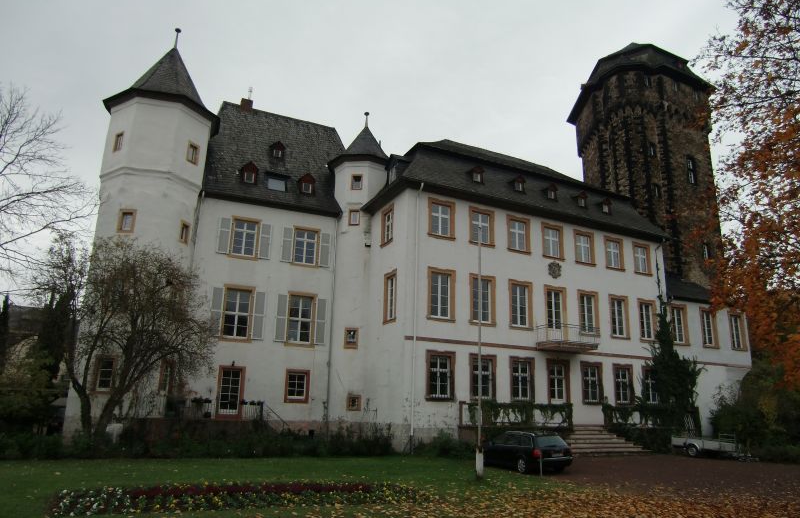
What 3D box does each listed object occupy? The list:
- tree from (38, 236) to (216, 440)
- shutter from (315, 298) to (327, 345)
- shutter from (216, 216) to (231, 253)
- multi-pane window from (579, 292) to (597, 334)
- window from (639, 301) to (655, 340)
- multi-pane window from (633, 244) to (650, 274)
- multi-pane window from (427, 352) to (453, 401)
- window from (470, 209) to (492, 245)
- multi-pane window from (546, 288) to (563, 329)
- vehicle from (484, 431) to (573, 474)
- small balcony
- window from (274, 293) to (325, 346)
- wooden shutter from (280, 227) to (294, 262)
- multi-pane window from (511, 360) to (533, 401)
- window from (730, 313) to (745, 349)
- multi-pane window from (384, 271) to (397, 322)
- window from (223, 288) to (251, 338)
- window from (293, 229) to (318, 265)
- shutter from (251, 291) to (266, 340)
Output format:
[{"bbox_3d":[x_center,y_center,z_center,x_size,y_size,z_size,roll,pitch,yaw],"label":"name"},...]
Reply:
[{"bbox_3d":[-11.990,3.545,24.378,7.000,9.025,6.600,8,-16,-25],"label":"tree"},{"bbox_3d":[-4.297,3.409,30.123,0.516,2.551,0.070,8,-15,-25],"label":"shutter"},{"bbox_3d":[-10.447,-1.374,33.020,0.683,2.193,0.080,8,-16,-23],"label":"shutter"},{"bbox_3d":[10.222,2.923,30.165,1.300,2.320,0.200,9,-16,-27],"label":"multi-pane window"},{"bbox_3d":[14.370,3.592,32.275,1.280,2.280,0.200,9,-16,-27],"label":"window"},{"bbox_3d":[15.738,-0.031,36.143,1.461,1.784,0.180,9,-16,-27],"label":"multi-pane window"},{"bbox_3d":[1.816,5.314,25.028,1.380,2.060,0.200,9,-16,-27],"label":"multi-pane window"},{"bbox_3d":[4.449,-1.717,30.261,1.392,1.808,0.180,9,-16,-27],"label":"window"},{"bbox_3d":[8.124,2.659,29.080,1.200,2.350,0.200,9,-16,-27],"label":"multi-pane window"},{"bbox_3d":[4.993,7.767,22.548,1.790,1.460,4.700,6,-16,-19],"label":"vehicle"},{"bbox_3d":[8.877,4.301,29.730,2.750,1.220,1.500,9,-15,-25],"label":"small balcony"},{"bbox_3d":[-5.307,3.269,29.708,2.573,2.632,0.200,8,-15,-25],"label":"window"},{"bbox_3d":[-6.985,-0.893,34.517,0.674,2.262,0.080,8,-16,-23],"label":"wooden shutter"},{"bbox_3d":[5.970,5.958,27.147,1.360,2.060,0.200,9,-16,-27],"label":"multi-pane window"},{"bbox_3d":[24.073,5.169,39.565,1.152,2.422,0.180,9,-16,-27],"label":"window"},{"bbox_3d":[-0.508,2.009,29.613,0.200,2.500,1.280,9,-15,-25],"label":"multi-pane window"},{"bbox_3d":[-8.319,2.763,28.356,1.258,2.587,0.200,8,-15,-25],"label":"window"},{"bbox_3d":[-5.211,-0.645,30.681,1.345,1.964,0.200,8,-15,-25],"label":"window"},{"bbox_3d":[-7.944,3.207,31.368,0.595,2.690,0.070,8,-15,-25],"label":"shutter"}]

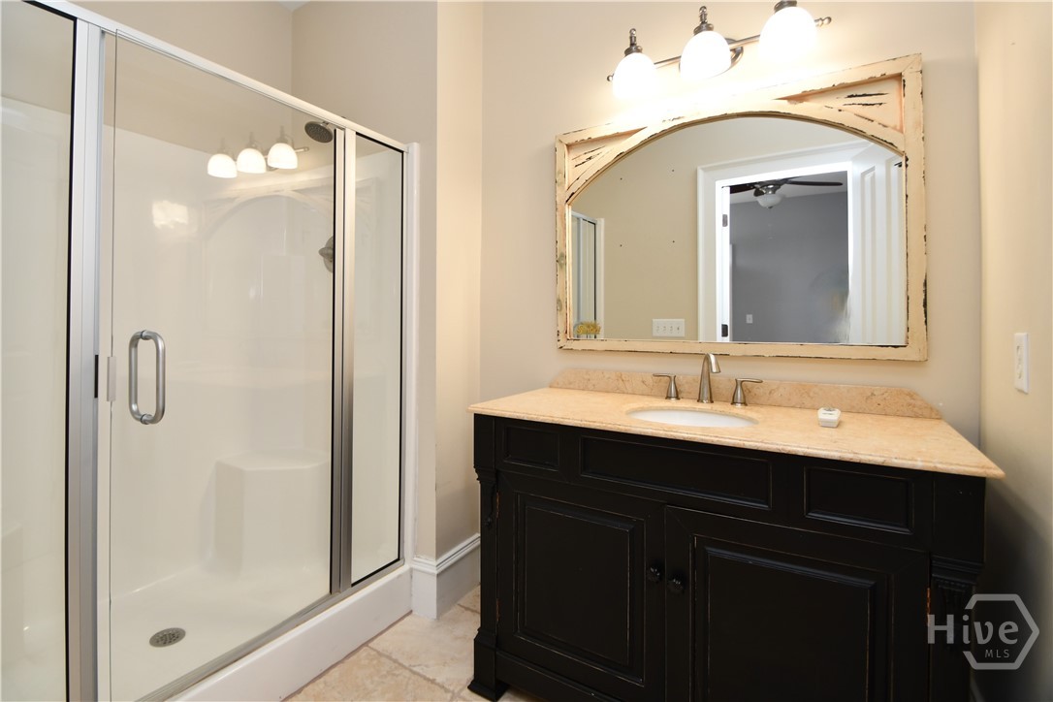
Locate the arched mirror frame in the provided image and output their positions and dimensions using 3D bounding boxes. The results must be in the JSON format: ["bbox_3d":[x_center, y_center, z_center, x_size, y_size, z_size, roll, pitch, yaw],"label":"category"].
[{"bbox_3d":[0.598,-0.405,1.496,1.113,0.821,0.040,2,3,33],"label":"arched mirror frame"}]

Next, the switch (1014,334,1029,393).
[{"bbox_3d":[1.058,0.025,0.940,0.009,0.119,0.072,2,3,33],"label":"switch"}]

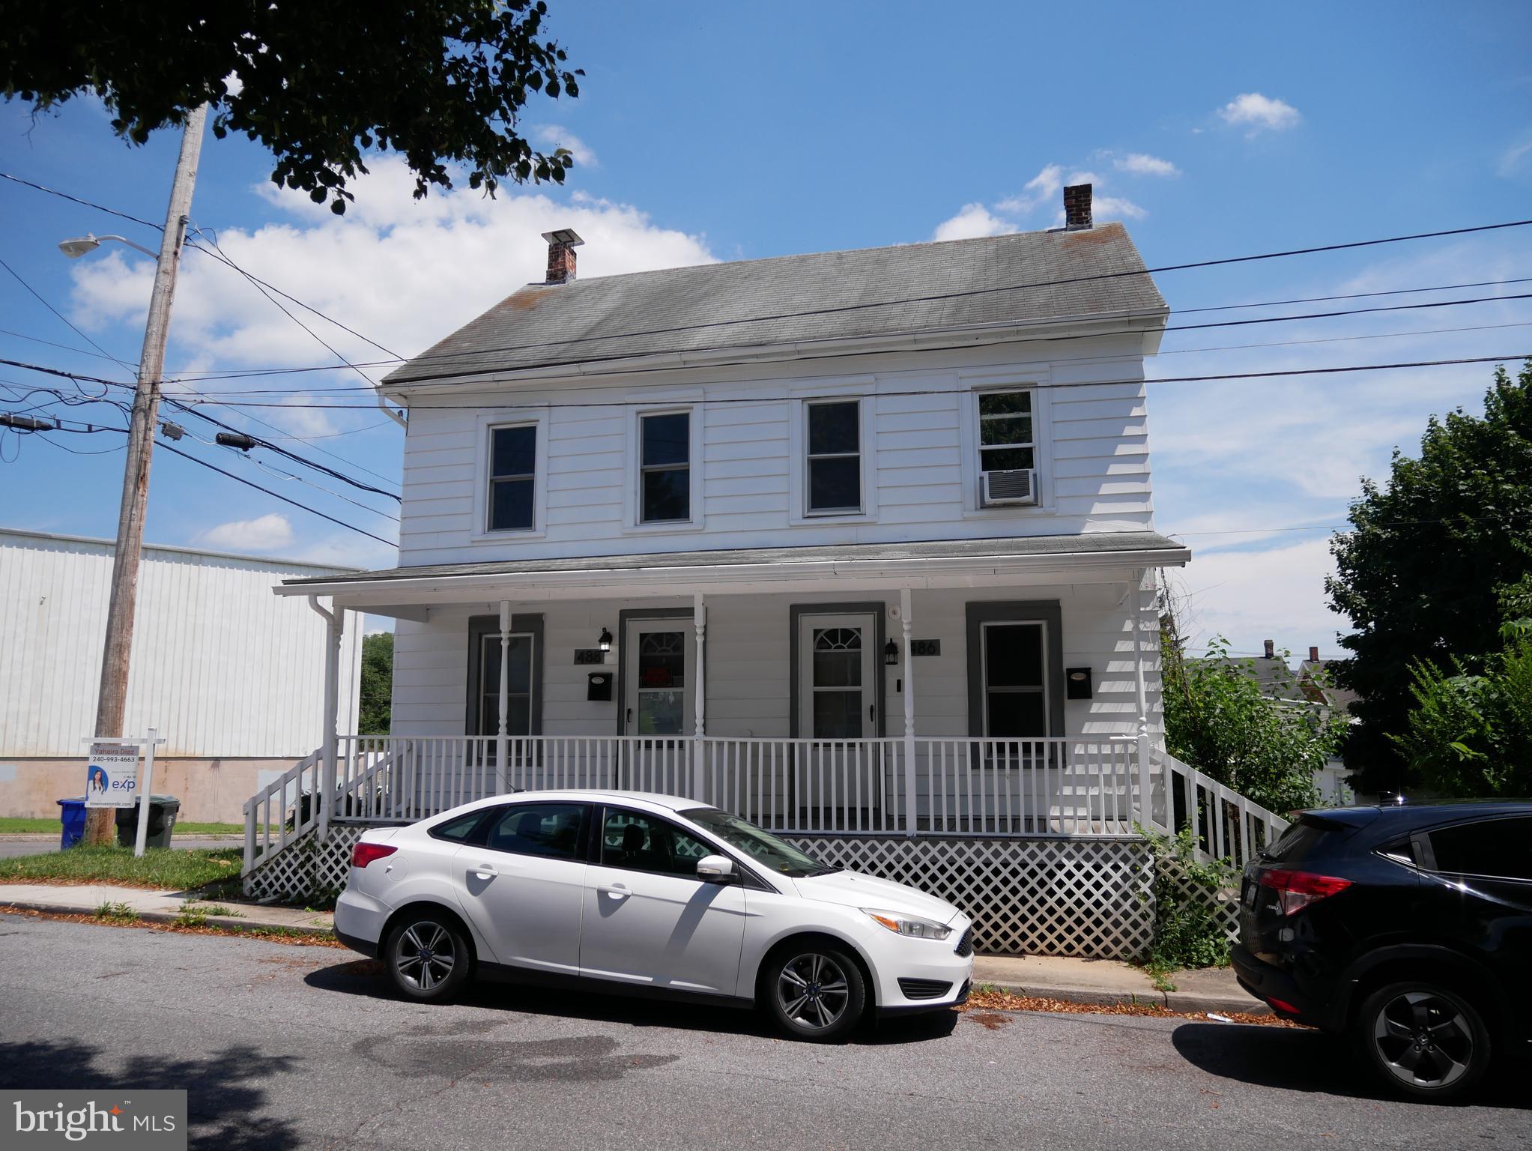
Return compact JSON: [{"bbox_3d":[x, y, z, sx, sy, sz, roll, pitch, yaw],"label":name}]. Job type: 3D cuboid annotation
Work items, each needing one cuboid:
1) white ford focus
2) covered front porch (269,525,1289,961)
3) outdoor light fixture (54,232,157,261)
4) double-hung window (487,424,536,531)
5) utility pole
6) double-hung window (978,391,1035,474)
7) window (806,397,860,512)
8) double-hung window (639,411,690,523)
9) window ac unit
[{"bbox_3d":[-0.827,2.283,7.707,4.530,1.475,1.860,-1,-9,14],"label":"white ford focus"},{"bbox_3d":[-0.342,1.469,10.582,9.933,3.813,2.246,-2,-8,14],"label":"covered front porch"},{"bbox_3d":[-9.262,-4.649,14.978,1.730,0.450,0.340,-2,-8,14],"label":"outdoor light fixture"},{"bbox_3d":[-3.052,-1.171,12.755,0.662,1.309,0.130,-2,-8,14],"label":"double-hung window"},{"bbox_3d":[-8.340,-1.731,14.419,0.320,10.550,0.320,1,-7,14],"label":"utility pole"},{"bbox_3d":[2.584,-1.354,11.360,0.610,1.264,0.130,-2,-8,14],"label":"double-hung window"},{"bbox_3d":[0.745,-1.315,11.818,0.634,1.315,0.130,-2,-8,14],"label":"window"},{"bbox_3d":[-1.170,-1.254,12.292,0.643,1.318,0.130,-2,-8,14],"label":"double-hung window"},{"bbox_3d":[2.573,-0.928,11.255,0.530,0.370,0.420,-2,-8,14],"label":"window ac unit"}]

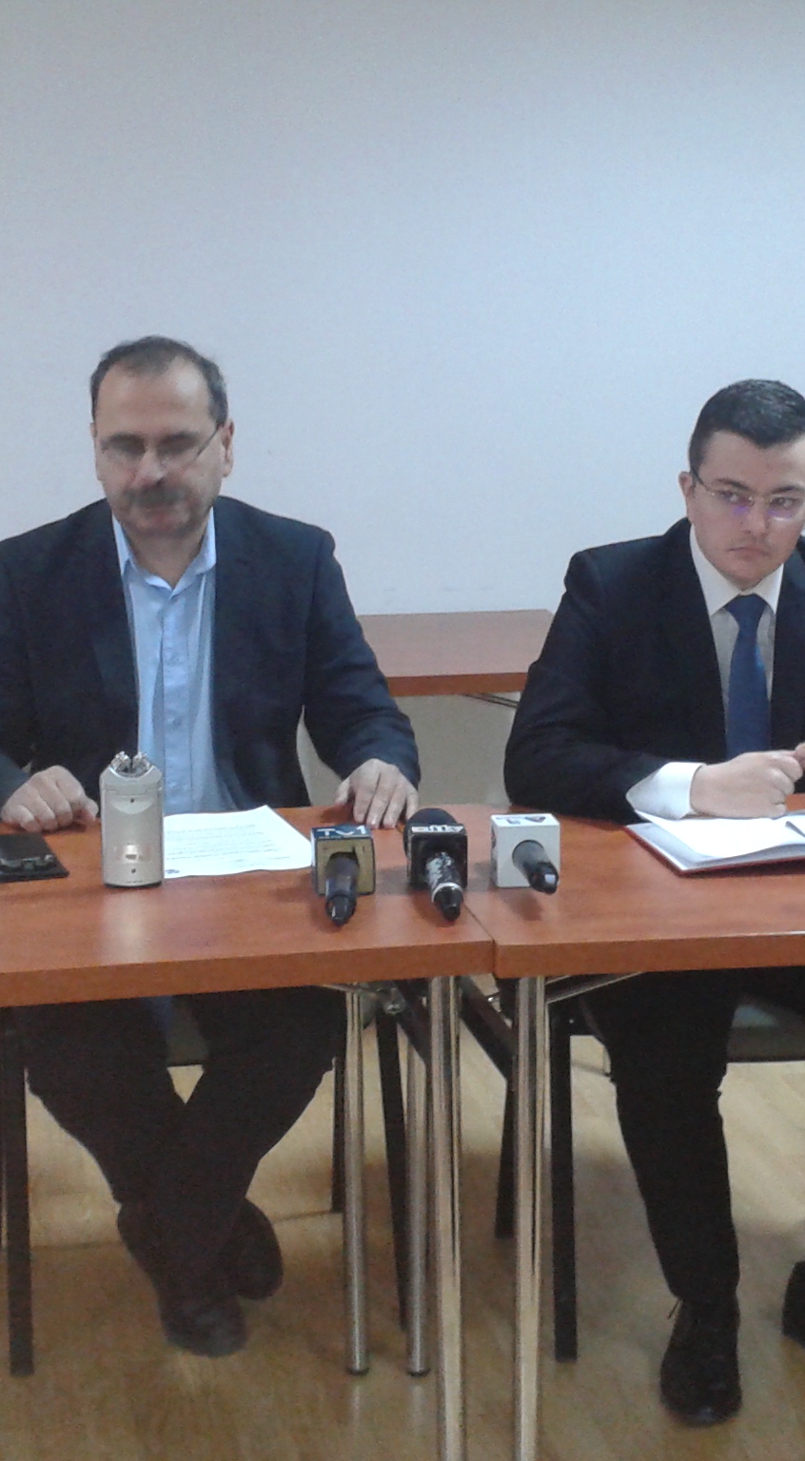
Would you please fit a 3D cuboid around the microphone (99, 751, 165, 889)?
[{"bbox_3d":[-0.299,0.098,2.235,0.070,0.152,0.037,-2,11,-7],"label":"microphone"}]

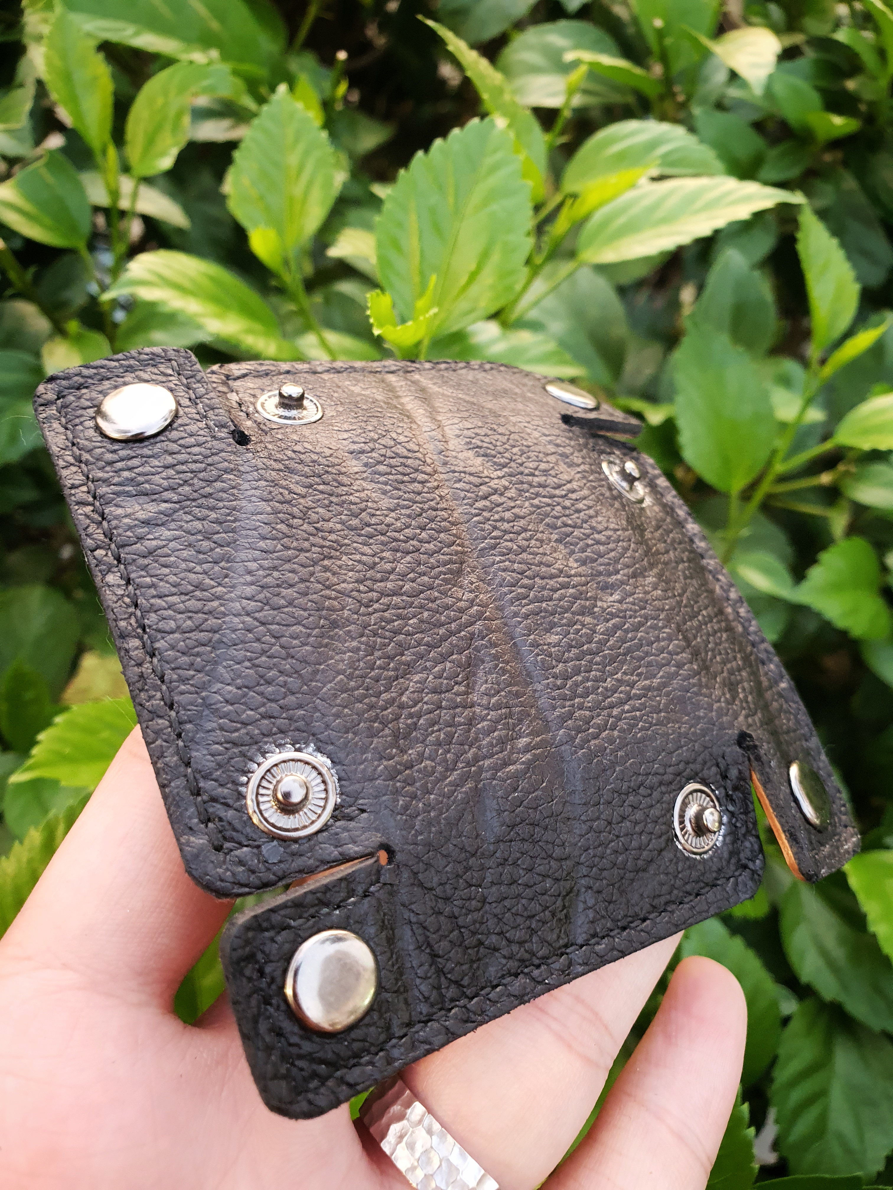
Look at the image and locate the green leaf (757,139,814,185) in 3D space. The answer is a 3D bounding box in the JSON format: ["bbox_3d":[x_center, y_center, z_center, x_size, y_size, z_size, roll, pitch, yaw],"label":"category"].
[{"bbox_3d":[0.174,-0.223,0.460,0.036,0.008,0.023,-27,44,-21],"label":"green leaf"}]

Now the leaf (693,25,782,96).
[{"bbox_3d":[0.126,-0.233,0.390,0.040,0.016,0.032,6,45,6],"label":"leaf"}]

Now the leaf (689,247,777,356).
[{"bbox_3d":[0.122,-0.123,0.380,0.035,0.049,0.010,-5,-15,1],"label":"leaf"}]

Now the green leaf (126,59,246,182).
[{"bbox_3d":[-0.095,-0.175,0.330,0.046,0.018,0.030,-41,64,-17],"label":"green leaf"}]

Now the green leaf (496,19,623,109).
[{"bbox_3d":[0.052,-0.237,0.400,0.062,0.012,0.044,5,56,0],"label":"green leaf"}]

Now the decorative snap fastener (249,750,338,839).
[{"bbox_3d":[-0.021,0.027,0.121,0.012,0.004,0.012,5,68,-12],"label":"decorative snap fastener"}]

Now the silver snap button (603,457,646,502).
[{"bbox_3d":[0.039,-0.026,0.191,0.012,0.004,0.012,48,40,3],"label":"silver snap button"}]

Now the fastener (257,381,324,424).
[{"bbox_3d":[-0.029,-0.036,0.165,0.012,0.004,0.012,7,44,-7],"label":"fastener"}]

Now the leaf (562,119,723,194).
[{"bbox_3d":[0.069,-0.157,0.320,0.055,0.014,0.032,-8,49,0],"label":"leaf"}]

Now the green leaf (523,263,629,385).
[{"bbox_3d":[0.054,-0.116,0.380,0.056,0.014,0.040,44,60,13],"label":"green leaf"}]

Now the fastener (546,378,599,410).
[{"bbox_3d":[0.028,-0.045,0.198,0.013,0.003,0.013,15,30,-9],"label":"fastener"}]

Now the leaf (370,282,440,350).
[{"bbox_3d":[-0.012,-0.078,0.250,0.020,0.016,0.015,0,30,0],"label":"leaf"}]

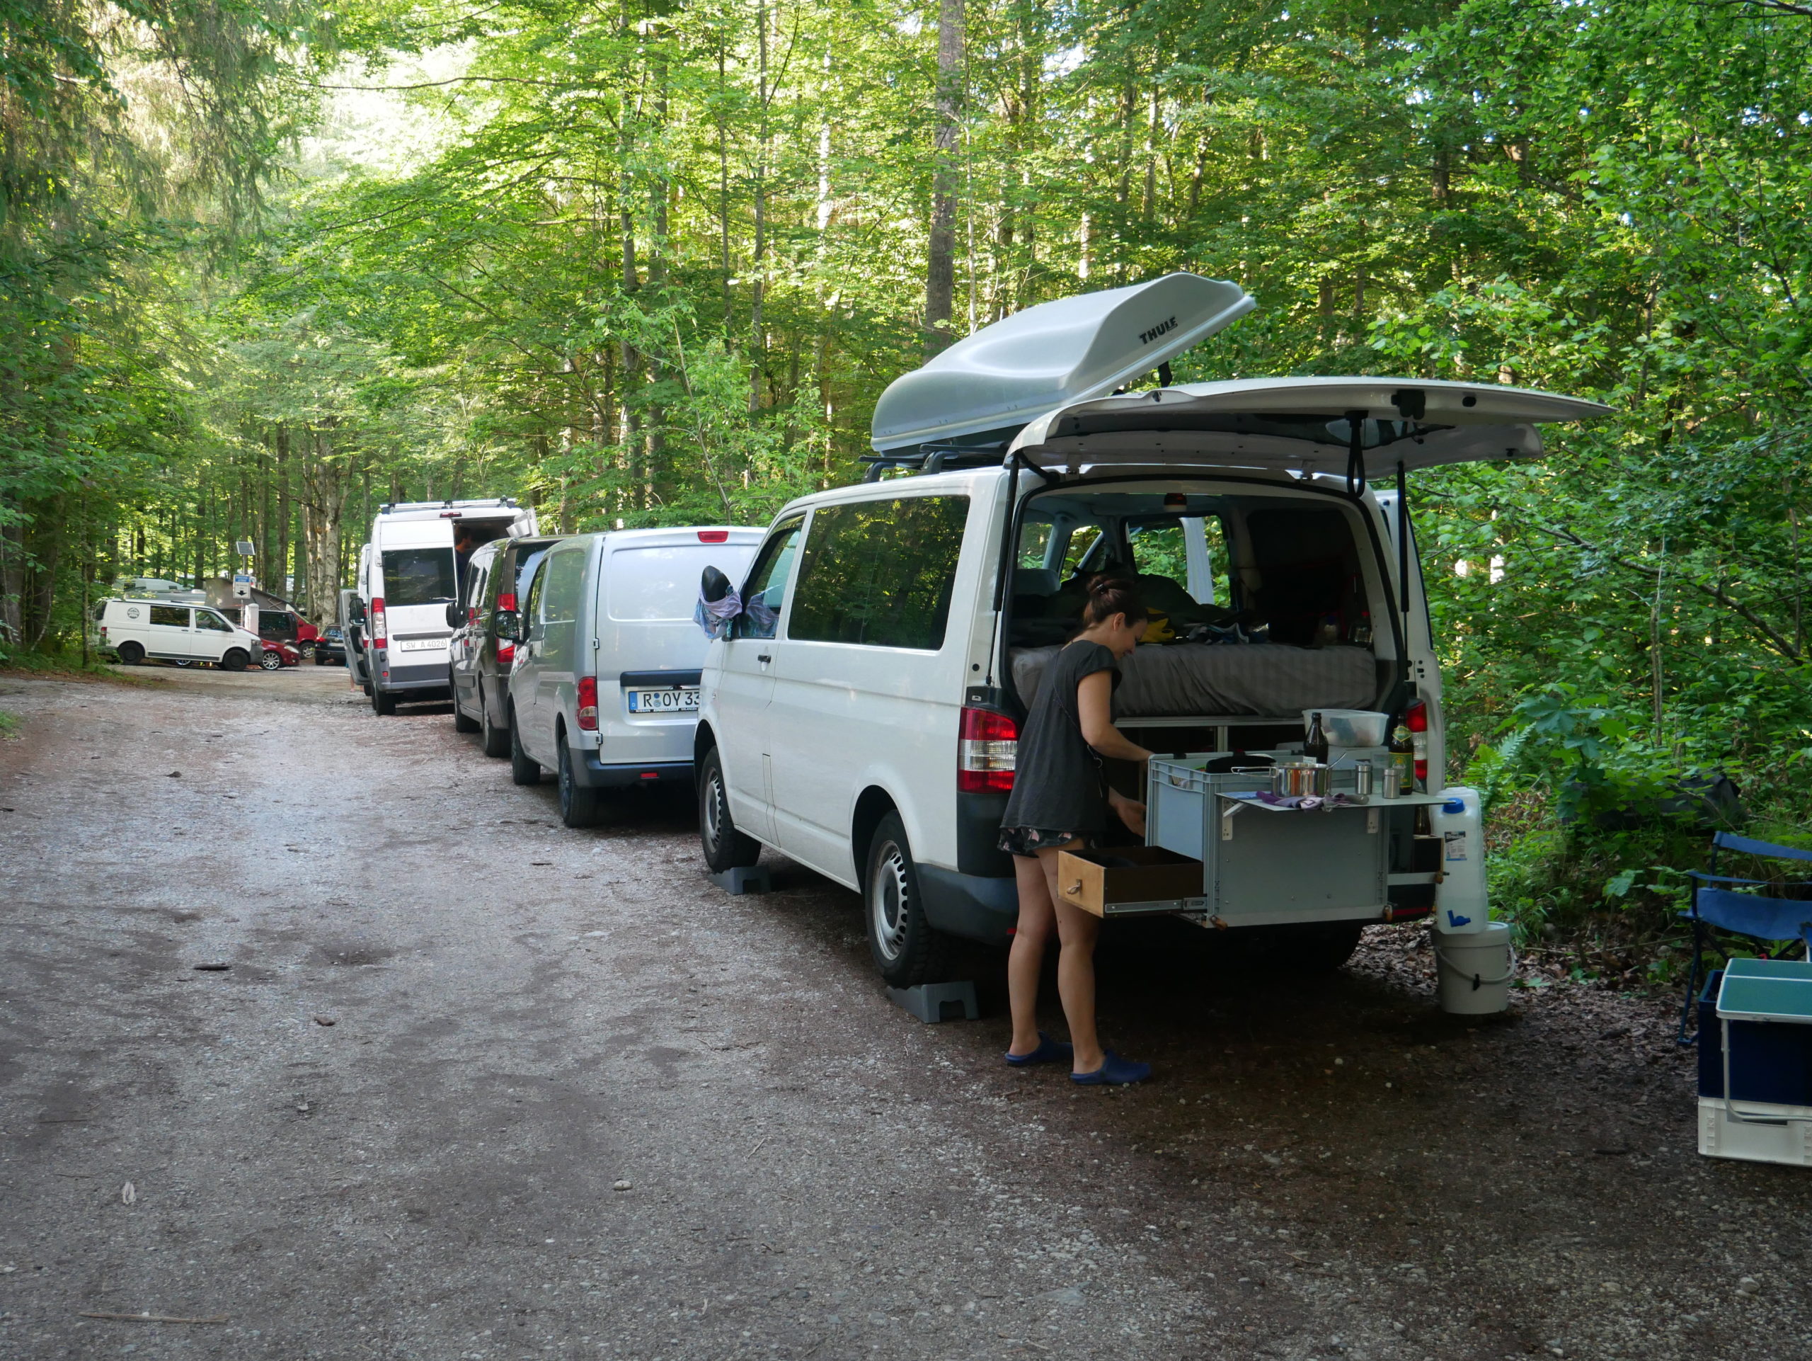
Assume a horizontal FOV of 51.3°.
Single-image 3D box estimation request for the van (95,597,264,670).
[{"bbox_3d":[-22.556,-1.359,58.387,4.890,1.980,1.920,3,1,-29],"label":"van"}]

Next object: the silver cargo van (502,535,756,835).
[{"bbox_3d":[-1.799,-0.095,13.423,1.740,1.860,4.420,-2,3,-18],"label":"silver cargo van"}]

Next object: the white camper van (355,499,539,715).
[{"bbox_3d":[-6.132,-0.971,25.078,2.100,2.600,5.850,-4,3,-17],"label":"white camper van"}]

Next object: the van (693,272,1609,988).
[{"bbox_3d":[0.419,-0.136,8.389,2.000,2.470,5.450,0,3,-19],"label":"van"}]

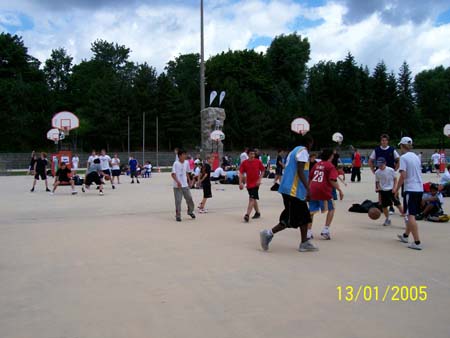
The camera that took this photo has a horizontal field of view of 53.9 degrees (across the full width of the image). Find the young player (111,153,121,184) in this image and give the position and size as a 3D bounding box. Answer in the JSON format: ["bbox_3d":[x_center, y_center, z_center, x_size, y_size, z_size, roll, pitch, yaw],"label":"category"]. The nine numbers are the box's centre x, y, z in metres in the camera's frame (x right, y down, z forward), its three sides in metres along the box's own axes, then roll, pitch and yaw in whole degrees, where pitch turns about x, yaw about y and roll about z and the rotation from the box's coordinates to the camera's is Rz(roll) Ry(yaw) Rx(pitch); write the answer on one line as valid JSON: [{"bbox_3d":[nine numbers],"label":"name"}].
[{"bbox_3d":[-5.620,-0.015,22.800,0.480,1.600,0.360,0,2,3],"label":"young player"}]

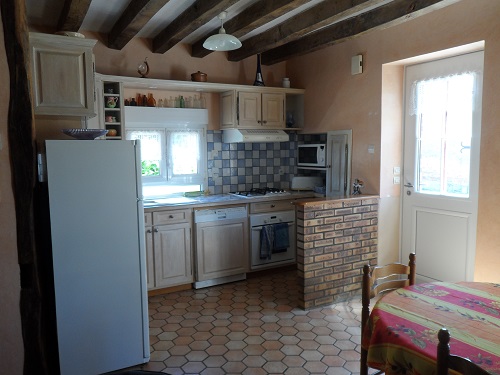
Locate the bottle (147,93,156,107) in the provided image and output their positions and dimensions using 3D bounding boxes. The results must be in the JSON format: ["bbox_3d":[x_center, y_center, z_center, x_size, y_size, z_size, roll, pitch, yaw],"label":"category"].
[{"bbox_3d":[-1.089,-0.942,4.413,0.082,0.153,0.082,-4,6,-28],"label":"bottle"}]

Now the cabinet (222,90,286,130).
[{"bbox_3d":[0.026,-0.902,4.843,0.653,0.428,0.449,-4,6,-28],"label":"cabinet"}]

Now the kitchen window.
[{"bbox_3d":[-0.951,-0.312,4.596,0.975,0.820,0.120,-3,6,-28],"label":"kitchen window"}]

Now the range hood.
[{"bbox_3d":[0.056,-0.620,4.848,0.612,0.143,0.510,-4,6,-28],"label":"range hood"}]

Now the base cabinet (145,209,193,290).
[{"bbox_3d":[-1.089,0.607,4.278,0.826,0.806,0.592,-4,6,-28],"label":"base cabinet"}]

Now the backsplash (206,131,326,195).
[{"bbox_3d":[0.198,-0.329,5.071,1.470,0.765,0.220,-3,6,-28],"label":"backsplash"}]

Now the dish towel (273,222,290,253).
[{"bbox_3d":[0.365,0.561,4.658,0.215,0.335,0.060,-3,6,-28],"label":"dish towel"}]

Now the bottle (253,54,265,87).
[{"bbox_3d":[0.101,-1.368,4.745,0.138,0.413,0.138,-1,5,0],"label":"bottle"}]

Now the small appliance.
[{"bbox_3d":[0.877,-0.406,5.006,0.367,0.265,0.500,-4,6,-32],"label":"small appliance"}]

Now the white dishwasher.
[{"bbox_3d":[-0.437,0.606,4.610,0.598,0.838,0.585,-3,6,-28],"label":"white dishwasher"}]

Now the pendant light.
[{"bbox_3d":[-0.236,-1.382,3.528,0.343,0.283,0.343,0,6,0],"label":"pendant light"}]

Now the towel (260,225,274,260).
[{"bbox_3d":[0.192,0.625,4.572,0.180,0.410,0.060,-3,6,-28],"label":"towel"}]

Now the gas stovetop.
[{"bbox_3d":[0.111,0.053,4.926,0.590,0.065,0.510,-3,6,-28],"label":"gas stovetop"}]

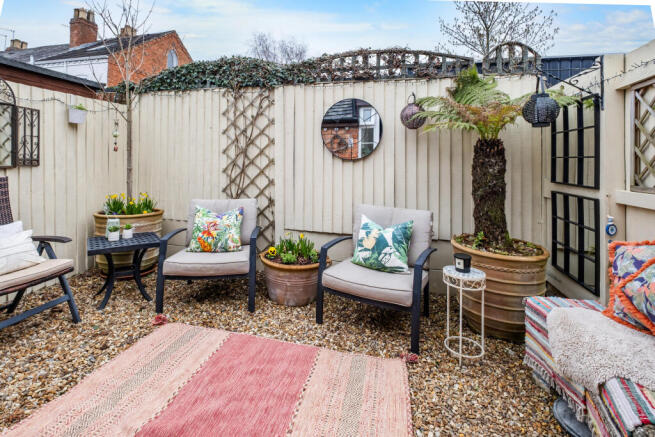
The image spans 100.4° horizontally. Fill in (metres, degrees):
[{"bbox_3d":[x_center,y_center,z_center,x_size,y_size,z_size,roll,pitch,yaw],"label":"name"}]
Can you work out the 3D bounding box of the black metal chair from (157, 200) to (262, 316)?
[{"bbox_3d":[-0.940,0.263,2.370,0.700,0.800,0.700,0,7,-3],"label":"black metal chair"}]

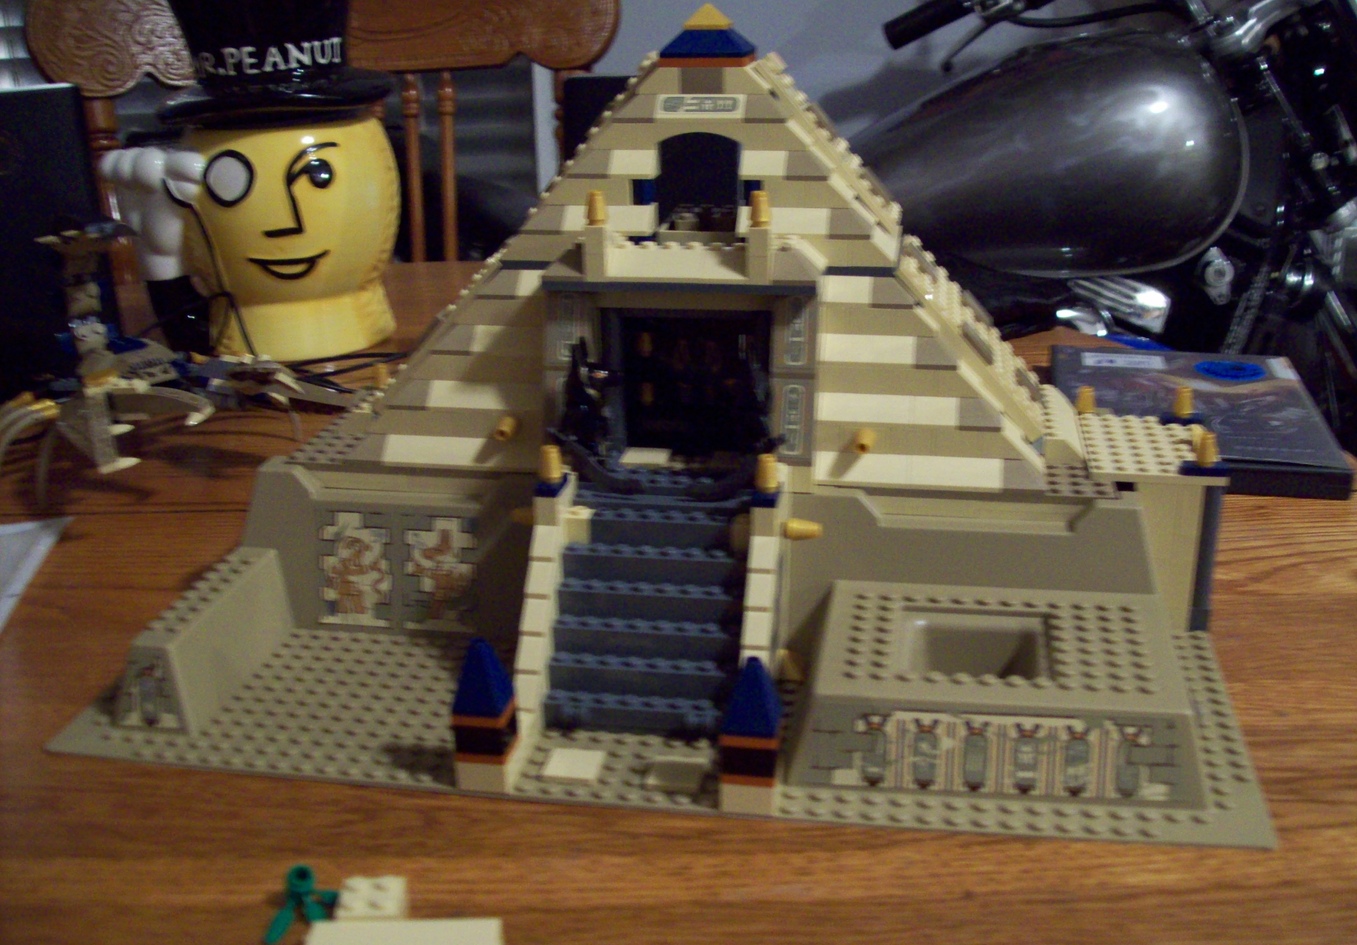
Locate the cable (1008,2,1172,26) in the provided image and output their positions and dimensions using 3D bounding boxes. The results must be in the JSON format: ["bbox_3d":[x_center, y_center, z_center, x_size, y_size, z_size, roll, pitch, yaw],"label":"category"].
[{"bbox_3d":[0.540,-0.600,1.850,0.215,0.035,0.060,-1,20,0],"label":"cable"}]

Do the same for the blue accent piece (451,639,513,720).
[{"bbox_3d":[-0.059,0.060,0.421,0.016,0.021,0.016,2,20,10],"label":"blue accent piece"}]

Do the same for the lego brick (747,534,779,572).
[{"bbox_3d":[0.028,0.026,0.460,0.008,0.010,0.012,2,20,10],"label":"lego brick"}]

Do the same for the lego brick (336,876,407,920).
[{"bbox_3d":[-0.079,0.113,0.365,0.016,0.011,0.016,-2,20,-3],"label":"lego brick"}]

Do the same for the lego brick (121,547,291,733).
[{"bbox_3d":[-0.167,0.057,0.499,0.032,0.030,0.087,2,20,10],"label":"lego brick"}]

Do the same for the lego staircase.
[{"bbox_3d":[-0.007,0.044,0.480,0.064,0.060,0.066,2,20,10],"label":"lego staircase"}]

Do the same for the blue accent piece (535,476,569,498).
[{"bbox_3d":[-0.043,0.004,0.477,0.008,0.004,0.016,2,20,10],"label":"blue accent piece"}]

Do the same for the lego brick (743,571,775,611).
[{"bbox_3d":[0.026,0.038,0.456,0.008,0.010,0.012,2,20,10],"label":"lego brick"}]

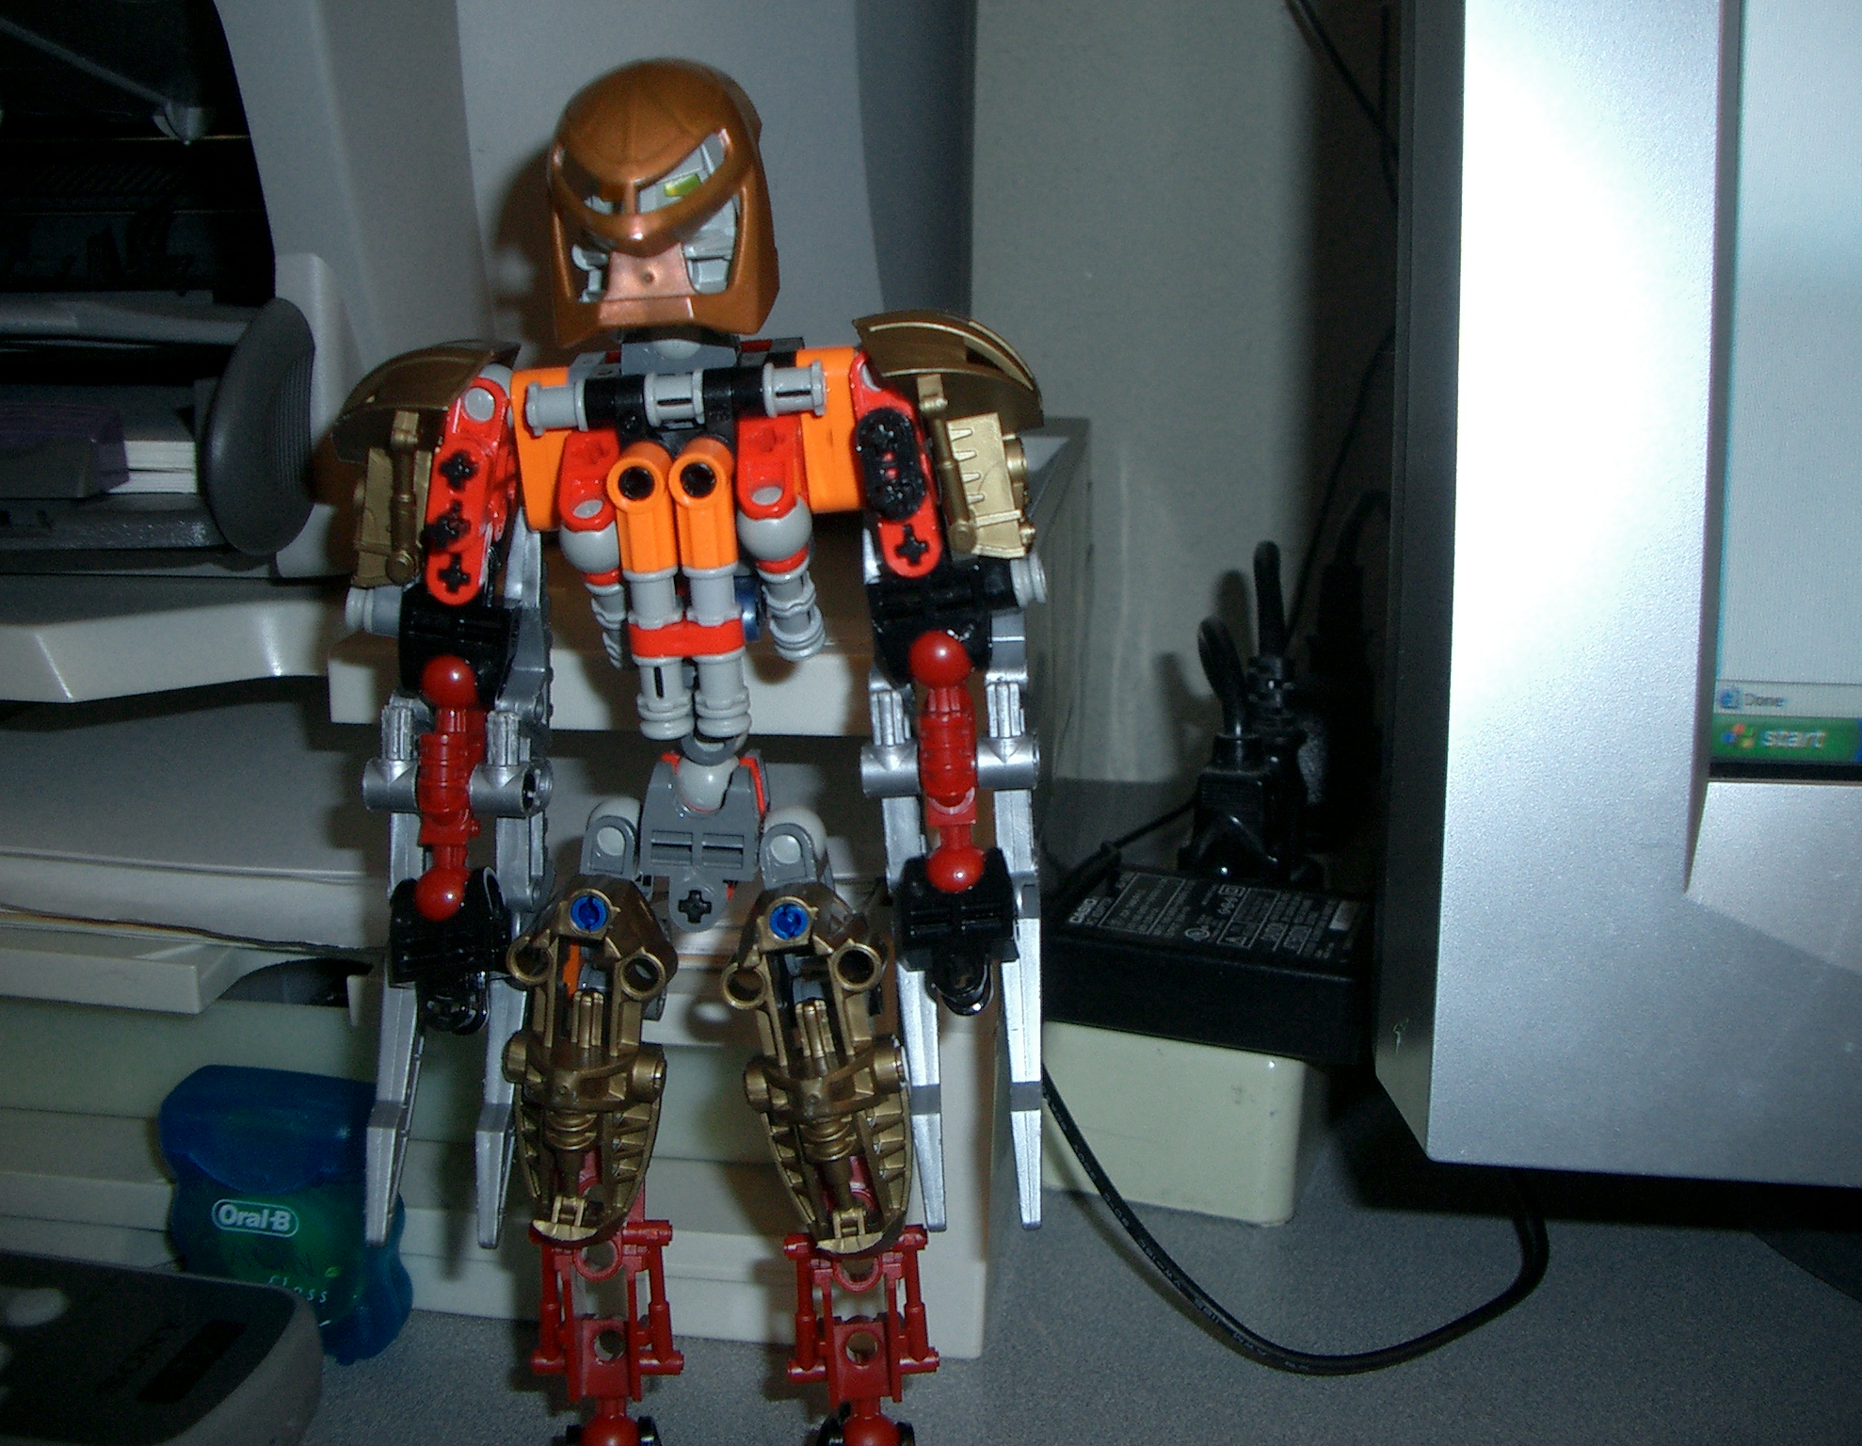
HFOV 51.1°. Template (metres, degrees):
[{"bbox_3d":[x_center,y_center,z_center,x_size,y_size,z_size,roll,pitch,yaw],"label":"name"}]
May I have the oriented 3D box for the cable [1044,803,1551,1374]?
[{"bbox_3d":[0.080,0.077,0.455,0.116,0.058,0.177,1,14,0],"label":"cable"}]

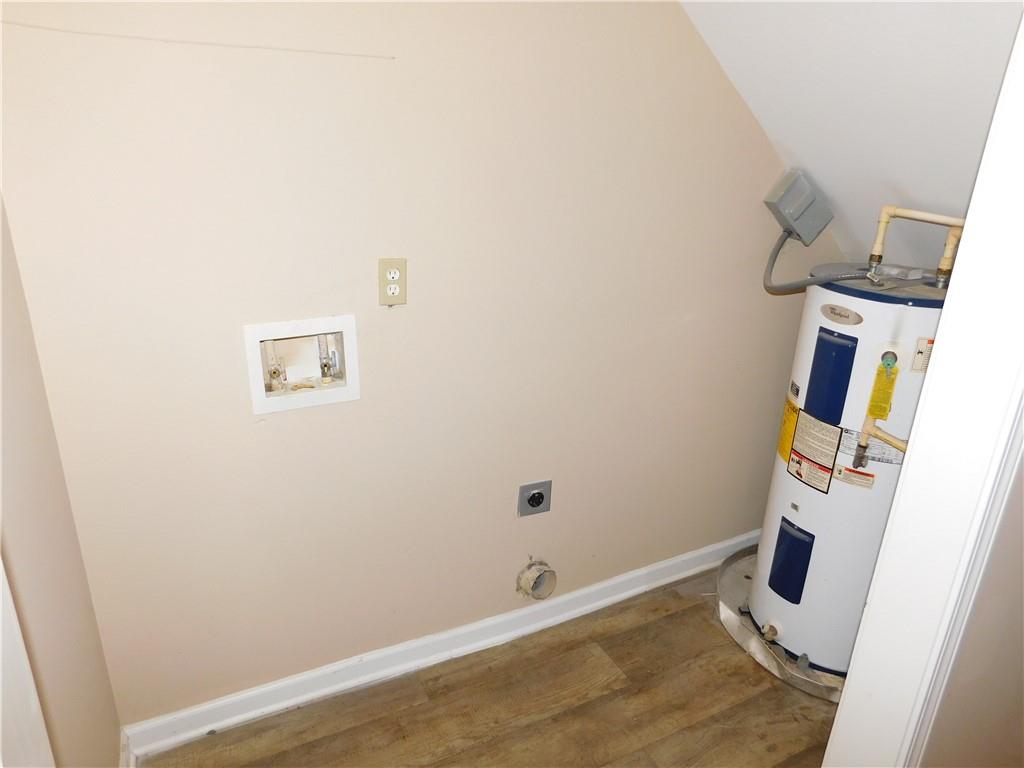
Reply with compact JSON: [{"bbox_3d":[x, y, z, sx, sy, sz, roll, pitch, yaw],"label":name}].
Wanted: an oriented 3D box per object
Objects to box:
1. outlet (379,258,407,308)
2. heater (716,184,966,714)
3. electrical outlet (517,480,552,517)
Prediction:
[{"bbox_3d":[-0.296,-0.253,1.690,0.070,0.115,0.012,-9,23,-26],"label":"outlet"},{"bbox_3d":[1.127,0.194,2.128,0.650,1.385,0.650,-9,23,-26],"label":"heater"},{"bbox_3d":[0.073,0.360,2.132,0.115,0.115,0.015,-9,23,-26],"label":"electrical outlet"}]

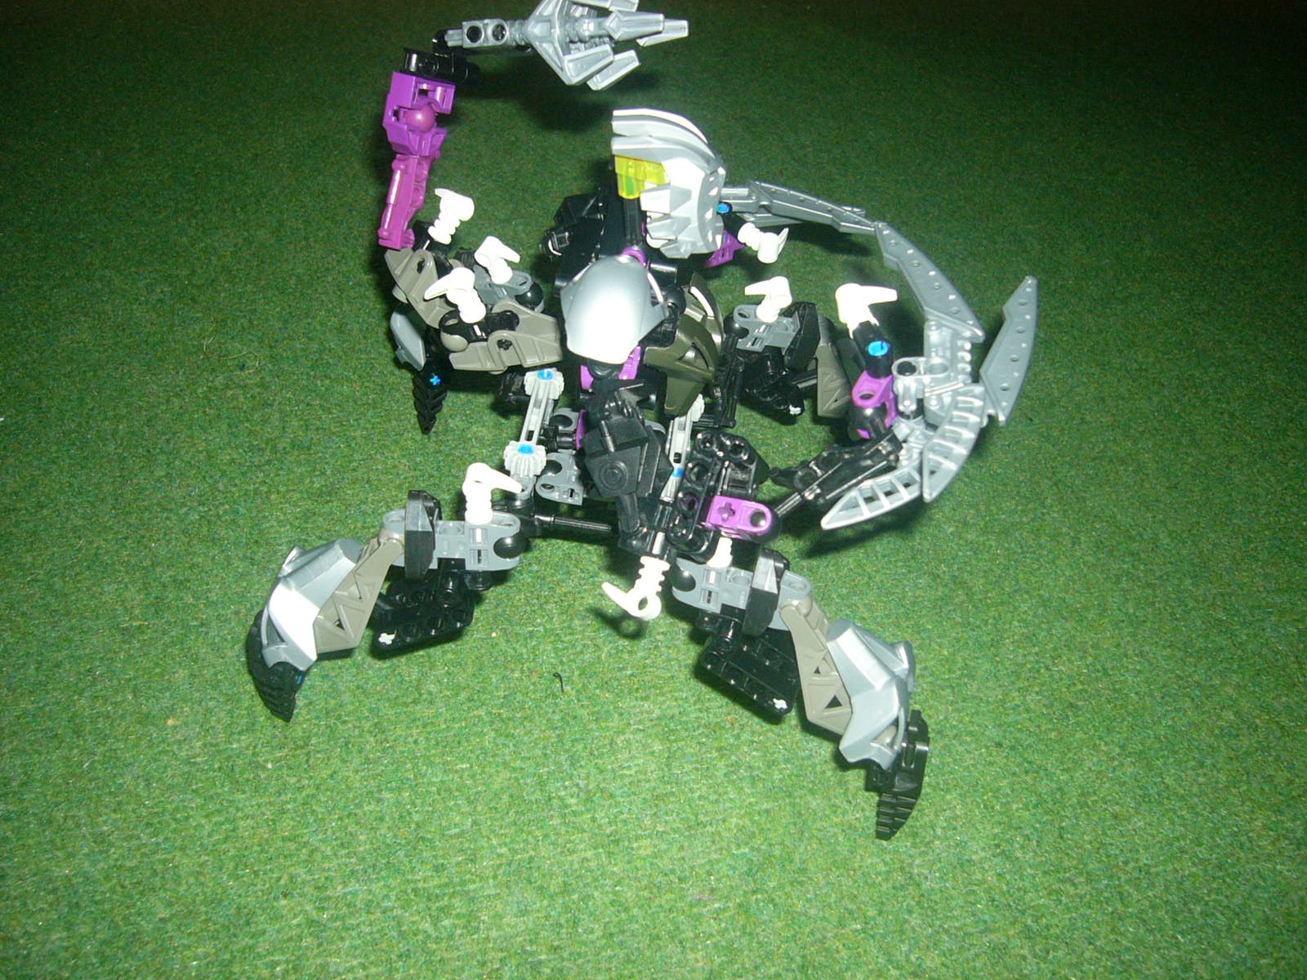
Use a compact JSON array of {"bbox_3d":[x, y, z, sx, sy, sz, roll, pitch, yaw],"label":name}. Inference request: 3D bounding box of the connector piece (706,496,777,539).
[{"bbox_3d":[0.023,0.007,0.337,0.017,0.013,0.007,11,82,11],"label":"connector piece"}]

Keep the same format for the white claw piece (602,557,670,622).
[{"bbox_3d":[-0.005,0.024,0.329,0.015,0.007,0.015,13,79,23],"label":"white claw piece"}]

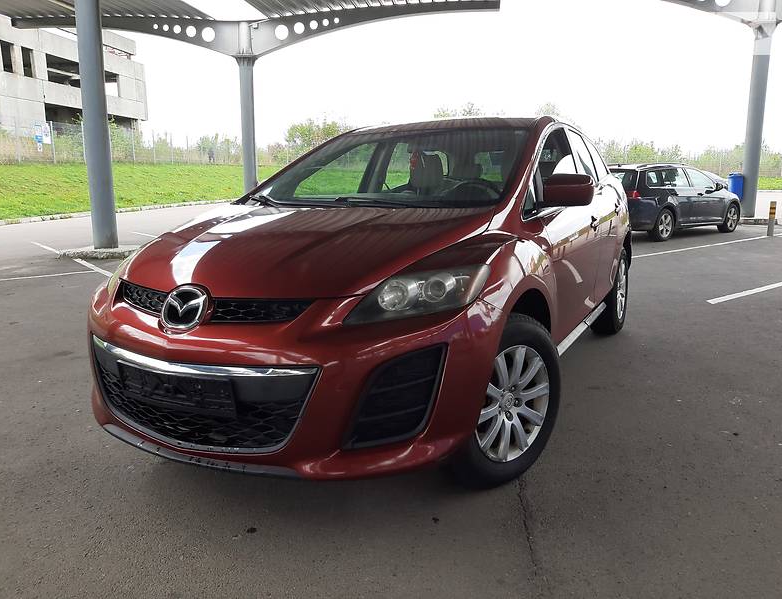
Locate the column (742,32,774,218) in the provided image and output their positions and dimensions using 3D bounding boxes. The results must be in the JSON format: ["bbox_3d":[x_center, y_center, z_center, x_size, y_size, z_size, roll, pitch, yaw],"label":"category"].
[{"bbox_3d":[9.539,-4.540,15.638,0.420,4.800,0.420,2,11,13],"label":"column"}]

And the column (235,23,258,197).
[{"bbox_3d":[-4.132,-5.077,17.330,0.370,5.450,0.370,1,12,6],"label":"column"}]

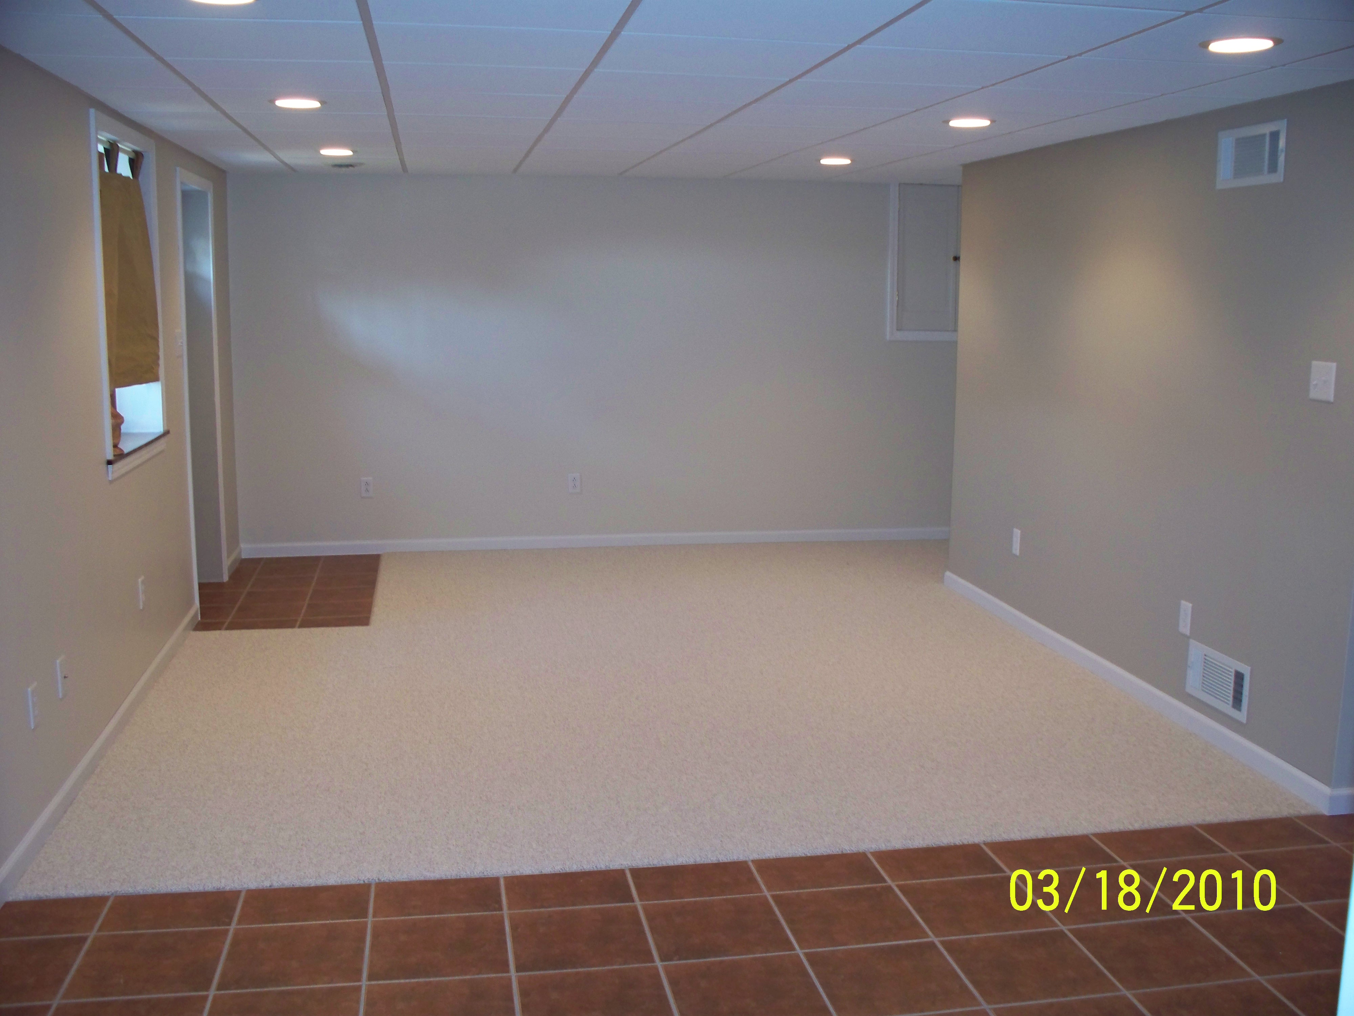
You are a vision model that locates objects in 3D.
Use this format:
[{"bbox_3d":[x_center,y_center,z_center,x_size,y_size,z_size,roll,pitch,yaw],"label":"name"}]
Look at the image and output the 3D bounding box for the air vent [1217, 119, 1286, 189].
[{"bbox_3d":[1.814,-1.119,4.476,0.020,0.197,0.395,-1,9,-10],"label":"air vent"}]

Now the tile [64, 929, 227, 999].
[{"bbox_3d":[-1.197,1.034,3.205,0.330,0.010,0.330,-1,9,-10],"label":"tile"}]

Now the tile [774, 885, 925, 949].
[{"bbox_3d":[0.423,1.013,3.475,0.330,0.010,0.330,-1,9,-10],"label":"tile"}]

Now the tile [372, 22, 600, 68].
[{"bbox_3d":[-0.491,-1.211,3.688,0.600,0.016,0.600,-1,9,-10],"label":"tile"}]

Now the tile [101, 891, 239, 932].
[{"bbox_3d":[-1.238,0.988,3.434,0.322,0.010,0.211,-1,9,-10],"label":"tile"}]

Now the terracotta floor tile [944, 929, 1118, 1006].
[{"bbox_3d":[0.783,1.030,3.155,0.323,0.010,0.323,-1,9,-10],"label":"terracotta floor tile"}]

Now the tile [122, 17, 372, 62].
[{"bbox_3d":[-1.092,-1.213,3.642,0.605,0.016,0.605,-1,9,-10],"label":"tile"}]

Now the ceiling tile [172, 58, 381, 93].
[{"bbox_3d":[-1.197,-1.307,4.237,0.605,0.016,0.605,-1,9,-10],"label":"ceiling tile"}]

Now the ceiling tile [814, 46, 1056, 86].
[{"bbox_3d":[0.695,-1.245,3.965,0.603,0.016,0.603,-1,9,-10],"label":"ceiling tile"}]

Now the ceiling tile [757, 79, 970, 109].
[{"bbox_3d":[0.602,-1.345,4.567,0.603,0.016,0.603,-1,9,-10],"label":"ceiling tile"}]

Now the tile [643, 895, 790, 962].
[{"bbox_3d":[0.092,1.002,3.359,0.323,0.010,0.323,-1,9,-10],"label":"tile"}]

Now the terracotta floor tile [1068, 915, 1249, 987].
[{"bbox_3d":[1.099,1.019,3.214,0.323,0.010,0.323,-1,9,-10],"label":"terracotta floor tile"}]

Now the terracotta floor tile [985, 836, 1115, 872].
[{"bbox_3d":[1.038,0.964,3.901,0.330,0.010,0.210,-1,9,-10],"label":"terracotta floor tile"}]

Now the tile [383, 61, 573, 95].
[{"bbox_3d":[-0.594,-1.307,4.289,0.603,0.016,0.603,-1,9,-10],"label":"tile"}]

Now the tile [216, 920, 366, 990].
[{"bbox_3d":[-0.891,1.047,3.296,0.330,0.010,0.330,-1,9,-10],"label":"tile"}]

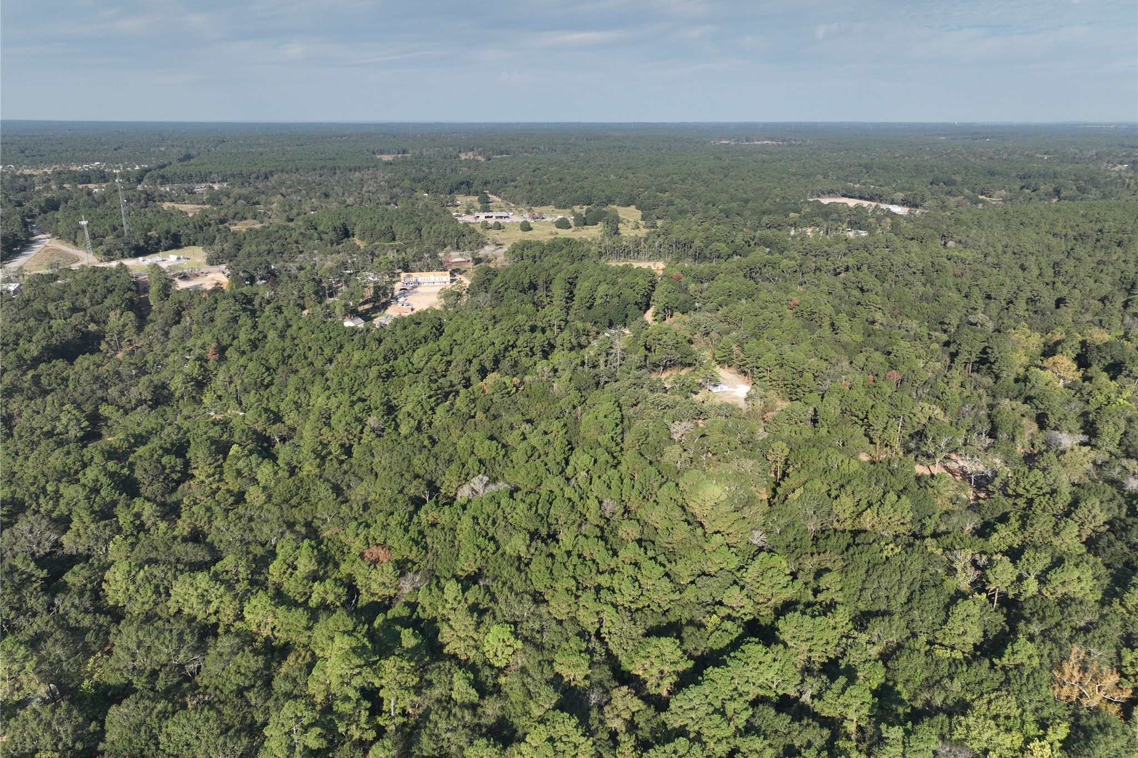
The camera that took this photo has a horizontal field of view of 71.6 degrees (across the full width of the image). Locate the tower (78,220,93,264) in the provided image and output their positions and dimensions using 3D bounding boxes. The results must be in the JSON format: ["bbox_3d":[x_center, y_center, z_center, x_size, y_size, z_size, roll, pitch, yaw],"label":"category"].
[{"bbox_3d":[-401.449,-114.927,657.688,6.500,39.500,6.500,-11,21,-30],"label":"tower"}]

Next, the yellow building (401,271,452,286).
[{"bbox_3d":[-106.522,-75.457,589.166,35.720,8.300,11.500,-3,19,-8],"label":"yellow building"}]

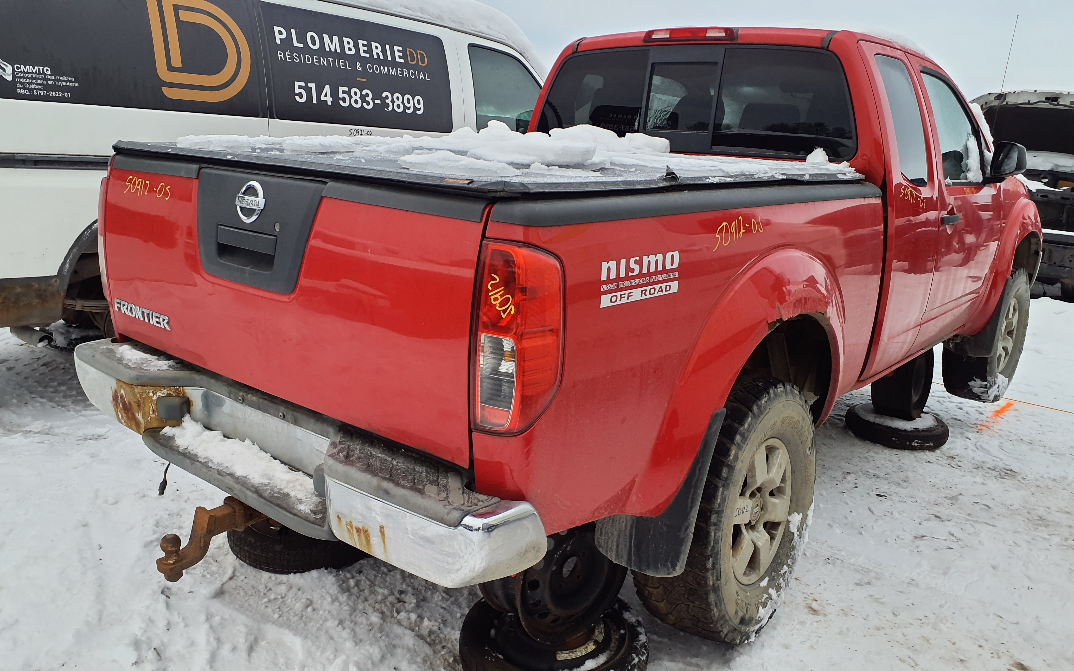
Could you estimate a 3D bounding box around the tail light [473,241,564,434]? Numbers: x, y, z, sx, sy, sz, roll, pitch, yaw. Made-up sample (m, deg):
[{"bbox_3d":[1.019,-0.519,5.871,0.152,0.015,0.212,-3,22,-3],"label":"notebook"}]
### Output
[{"bbox_3d":[-0.037,0.008,1.425,0.155,0.374,0.135,14,18,38],"label":"tail light"}]

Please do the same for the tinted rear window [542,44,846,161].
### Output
[{"bbox_3d":[0.586,-0.963,3.234,1.440,0.420,0.060,14,12,38],"label":"tinted rear window"}]

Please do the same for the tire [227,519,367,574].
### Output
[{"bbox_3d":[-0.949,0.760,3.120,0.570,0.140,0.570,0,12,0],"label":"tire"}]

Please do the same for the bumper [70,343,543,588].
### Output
[{"bbox_3d":[-0.697,0.266,2.007,1.770,0.250,0.240,14,18,38],"label":"bumper"}]

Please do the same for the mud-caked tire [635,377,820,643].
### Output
[{"bbox_3d":[0.594,0.512,2.423,0.265,0.790,0.790,8,14,39],"label":"mud-caked tire"}]

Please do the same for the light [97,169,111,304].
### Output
[{"bbox_3d":[-1.281,-0.301,2.419,0.155,0.374,0.135,14,18,38],"label":"light"}]

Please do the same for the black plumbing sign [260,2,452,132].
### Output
[{"bbox_3d":[-0.965,-1.461,4.407,0.050,0.580,1.190,-1,7,42],"label":"black plumbing sign"}]

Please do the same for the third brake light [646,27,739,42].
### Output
[{"bbox_3d":[0.622,-1.220,3.198,0.420,0.066,0.065,14,18,38],"label":"third brake light"}]

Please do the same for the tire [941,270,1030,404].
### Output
[{"bbox_3d":[2.751,-0.021,4.814,0.265,0.790,0.790,13,17,42],"label":"tire"}]

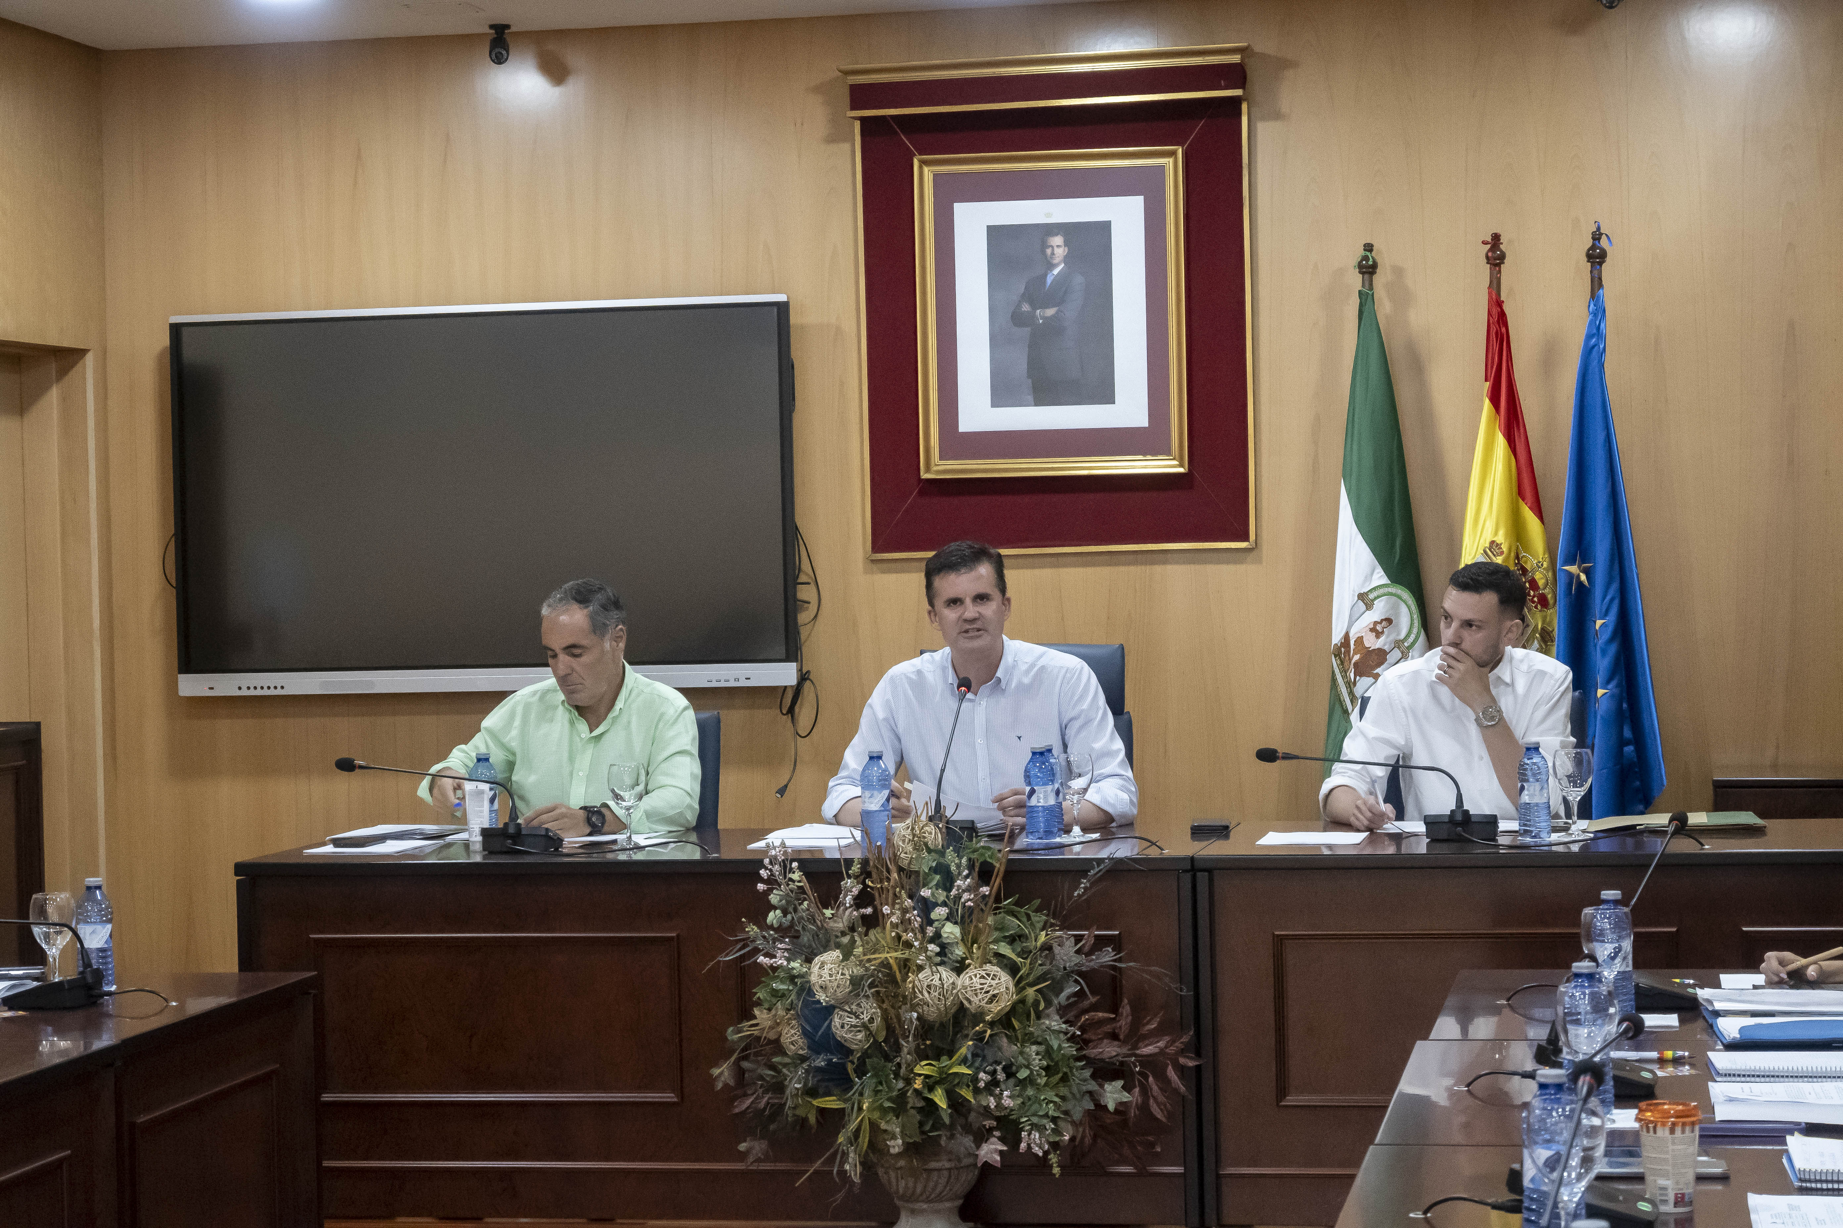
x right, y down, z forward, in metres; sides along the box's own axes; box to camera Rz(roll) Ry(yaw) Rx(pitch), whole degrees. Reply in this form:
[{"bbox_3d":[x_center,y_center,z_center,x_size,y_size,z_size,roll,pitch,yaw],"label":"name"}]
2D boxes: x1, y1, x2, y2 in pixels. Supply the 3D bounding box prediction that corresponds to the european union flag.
[{"bbox_3d":[1.697,-0.069,9.370,0.280,1.450,0.220,-1,1,11],"label":"european union flag"}]

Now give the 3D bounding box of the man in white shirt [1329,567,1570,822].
[{"bbox_3d":[1.181,0.548,8.426,0.580,1.331,0.750,-1,1,18],"label":"man in white shirt"}]

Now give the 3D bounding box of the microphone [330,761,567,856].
[{"bbox_3d":[-1.030,0.413,8.383,0.507,0.205,0.160,-1,1,11],"label":"microphone"}]

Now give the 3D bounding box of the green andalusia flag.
[{"bbox_3d":[1.179,-0.079,9.655,0.300,1.500,0.220,-1,1,11],"label":"green andalusia flag"}]

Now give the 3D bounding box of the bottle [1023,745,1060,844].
[{"bbox_3d":[0.254,0.384,8.207,0.066,0.200,0.066,-1,1,11],"label":"bottle"}]

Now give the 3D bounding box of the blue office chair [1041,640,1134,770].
[{"bbox_3d":[0.216,0.657,8.951,0.620,1.162,0.640,-1,1,11],"label":"blue office chair"}]

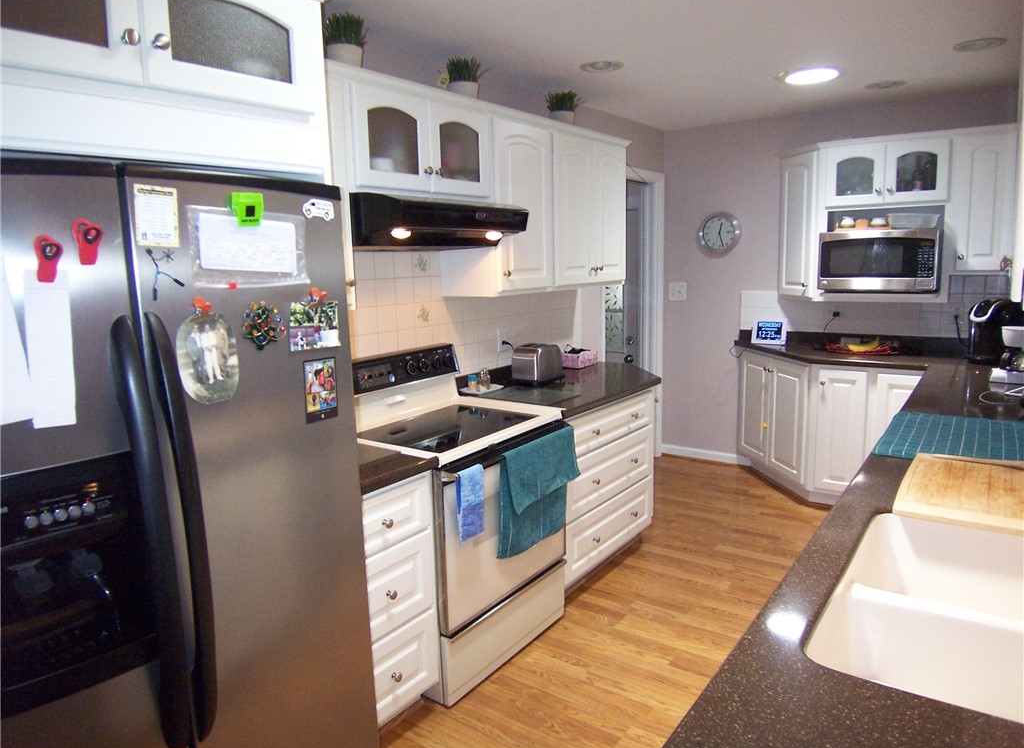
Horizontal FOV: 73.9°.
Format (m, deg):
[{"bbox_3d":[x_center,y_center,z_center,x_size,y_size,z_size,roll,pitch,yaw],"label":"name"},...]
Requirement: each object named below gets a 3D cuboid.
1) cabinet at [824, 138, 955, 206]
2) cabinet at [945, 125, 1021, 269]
[{"bbox_3d":[2.262,-1.187,4.094,0.643,0.371,0.337,5,12,37],"label":"cabinet"},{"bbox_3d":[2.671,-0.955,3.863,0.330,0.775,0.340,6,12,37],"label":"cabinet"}]

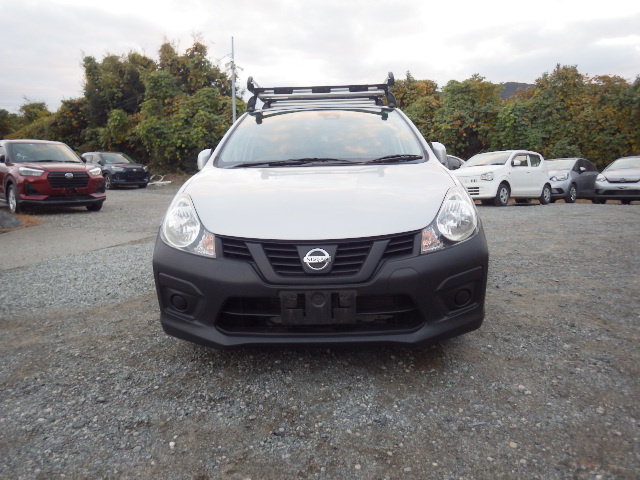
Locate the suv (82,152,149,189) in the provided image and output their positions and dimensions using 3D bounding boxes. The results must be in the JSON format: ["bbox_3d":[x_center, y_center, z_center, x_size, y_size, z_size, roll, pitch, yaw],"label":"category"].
[{"bbox_3d":[-9.420,-3.160,20.900,3.995,1.620,1.695,8,12,39],"label":"suv"}]

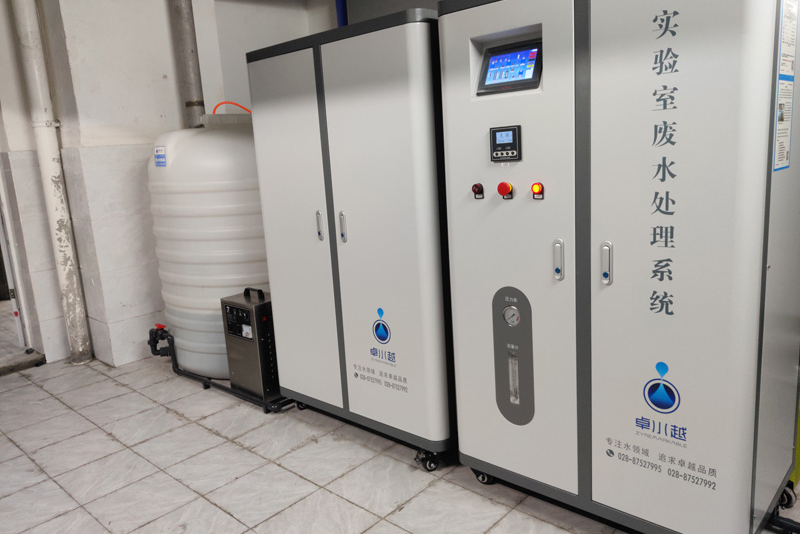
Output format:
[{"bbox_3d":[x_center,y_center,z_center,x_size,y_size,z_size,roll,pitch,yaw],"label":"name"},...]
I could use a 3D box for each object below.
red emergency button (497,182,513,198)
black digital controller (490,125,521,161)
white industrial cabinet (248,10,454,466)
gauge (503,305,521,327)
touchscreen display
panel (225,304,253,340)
[{"bbox_3d":[0.306,-0.227,1.815,0.041,0.041,0.032,7,15,42],"label":"red emergency button"},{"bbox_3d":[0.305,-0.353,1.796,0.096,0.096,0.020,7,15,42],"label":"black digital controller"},{"bbox_3d":[-0.046,-0.117,2.629,0.990,1.585,0.600,7,15,42],"label":"white industrial cabinet"},{"bbox_3d":[0.336,0.153,1.893,0.067,0.067,0.022,7,15,42],"label":"gauge"},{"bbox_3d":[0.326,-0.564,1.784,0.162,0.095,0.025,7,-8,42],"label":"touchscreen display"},{"bbox_3d":[-0.755,0.262,2.924,0.212,0.148,0.020,7,15,42],"label":"panel"}]

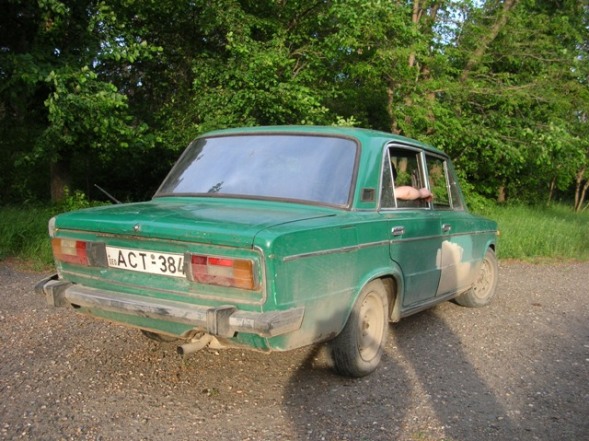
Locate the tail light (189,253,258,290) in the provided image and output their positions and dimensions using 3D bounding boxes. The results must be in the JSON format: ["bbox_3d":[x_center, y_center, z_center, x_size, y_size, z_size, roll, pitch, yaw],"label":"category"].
[{"bbox_3d":[-0.287,0.215,2.501,0.310,0.122,0.065,4,9,30],"label":"tail light"}]

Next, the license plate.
[{"bbox_3d":[-0.684,0.195,2.779,0.520,0.112,0.016,4,12,30],"label":"license plate"}]

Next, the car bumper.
[{"bbox_3d":[-0.700,0.381,2.771,1.570,0.130,0.270,4,3,30],"label":"car bumper"}]

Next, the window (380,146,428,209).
[{"bbox_3d":[0.678,-0.273,3.705,0.050,0.410,0.840,-9,-3,30],"label":"window"}]

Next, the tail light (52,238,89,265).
[{"bbox_3d":[-1.118,0.162,2.990,0.310,0.122,0.065,4,9,30],"label":"tail light"}]

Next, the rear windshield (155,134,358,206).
[{"bbox_3d":[-0.230,-0.309,3.503,1.340,0.480,0.090,4,-33,30],"label":"rear windshield"}]

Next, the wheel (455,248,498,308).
[{"bbox_3d":[1.668,0.523,5.465,0.565,0.570,0.175,-1,4,-45],"label":"wheel"}]

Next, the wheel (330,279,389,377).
[{"bbox_3d":[0.360,0.579,3.301,0.175,0.570,0.565,4,3,30],"label":"wheel"}]

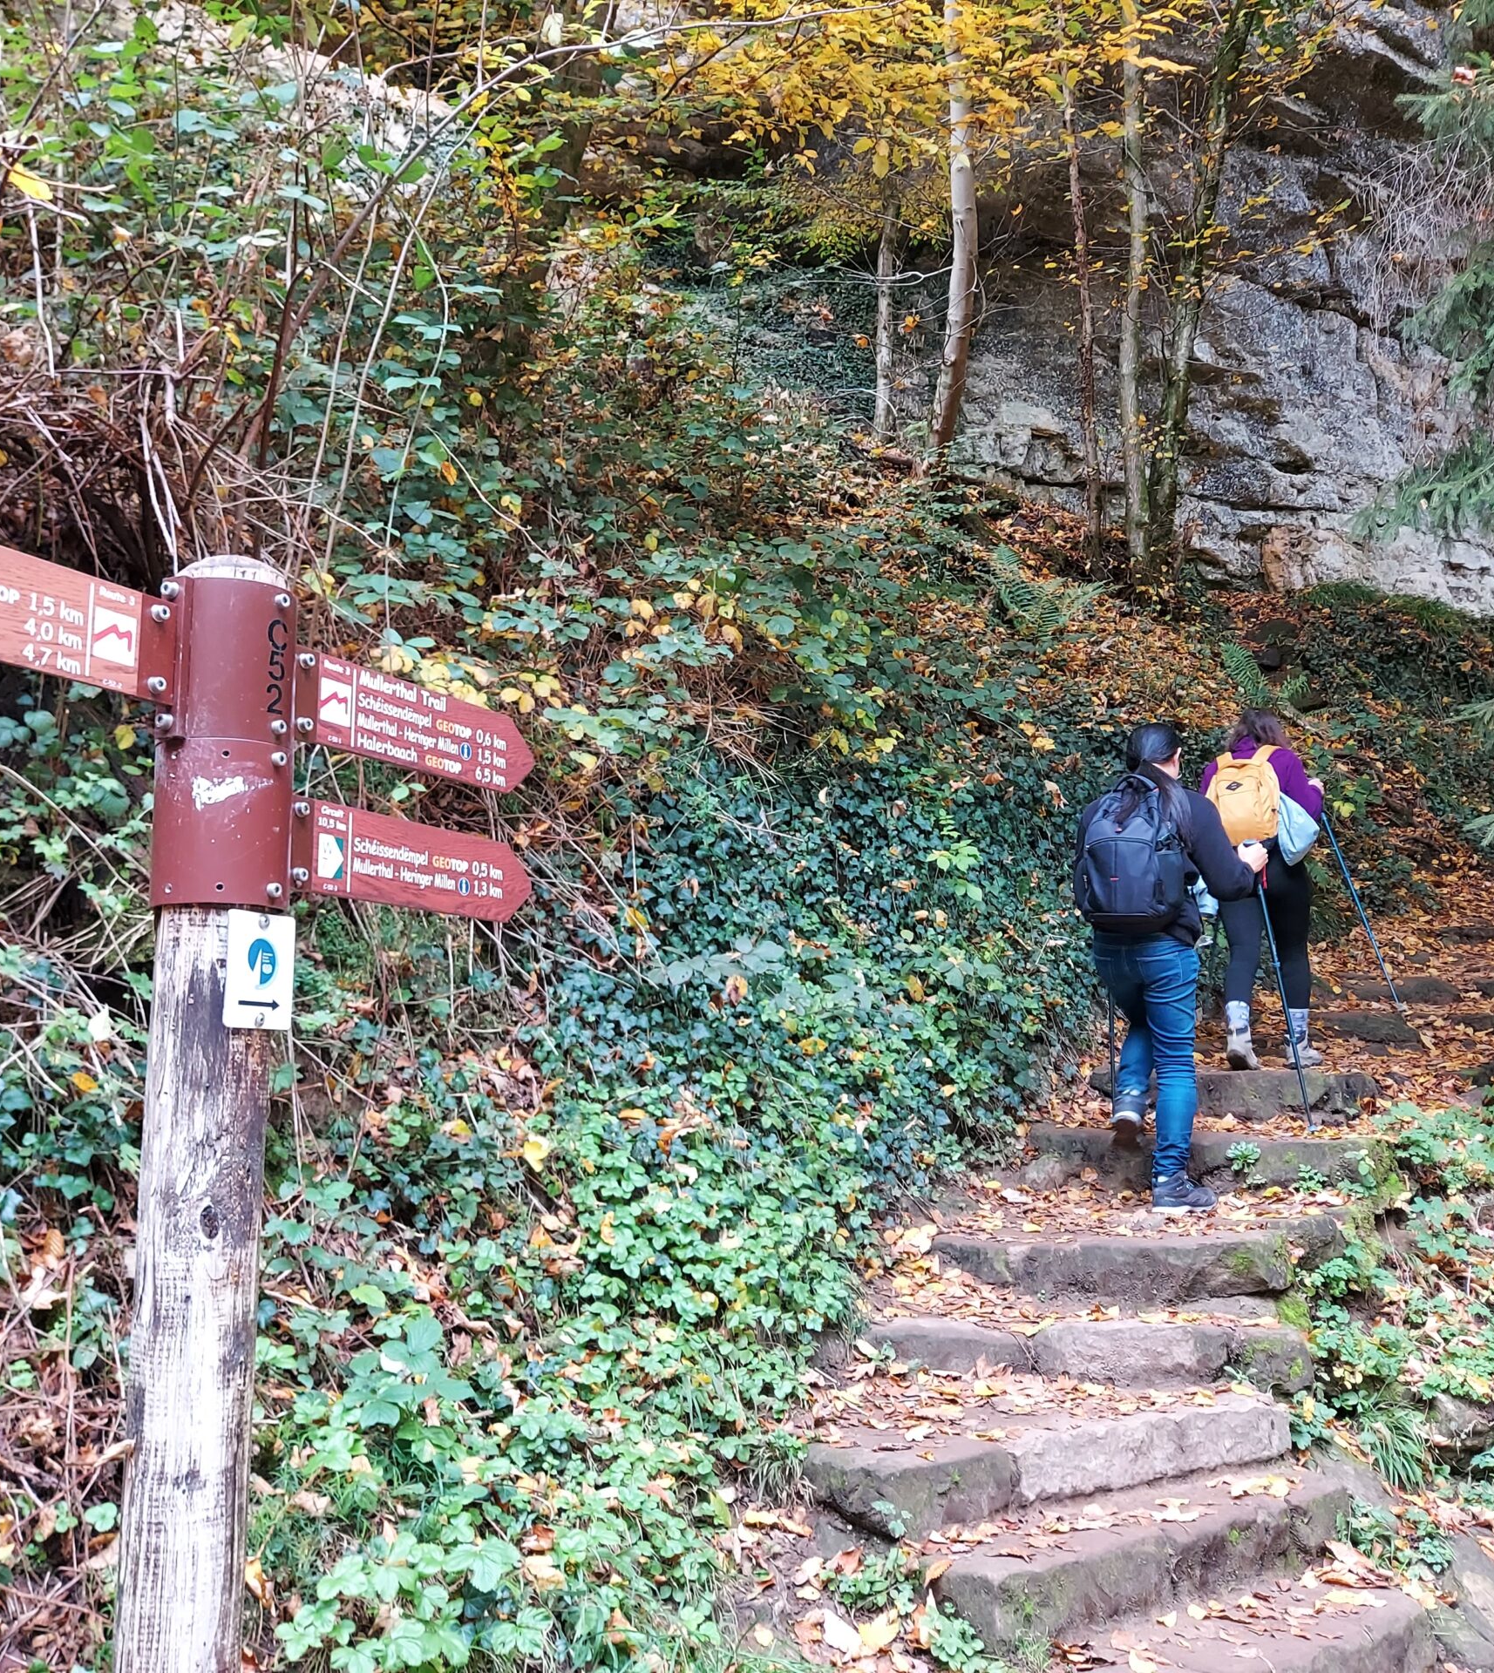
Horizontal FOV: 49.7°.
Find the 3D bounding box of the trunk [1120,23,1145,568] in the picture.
[{"bbox_3d":[3.066,-4.307,12.797,0.170,4.560,0.170,-1,-8,14],"label":"trunk"}]

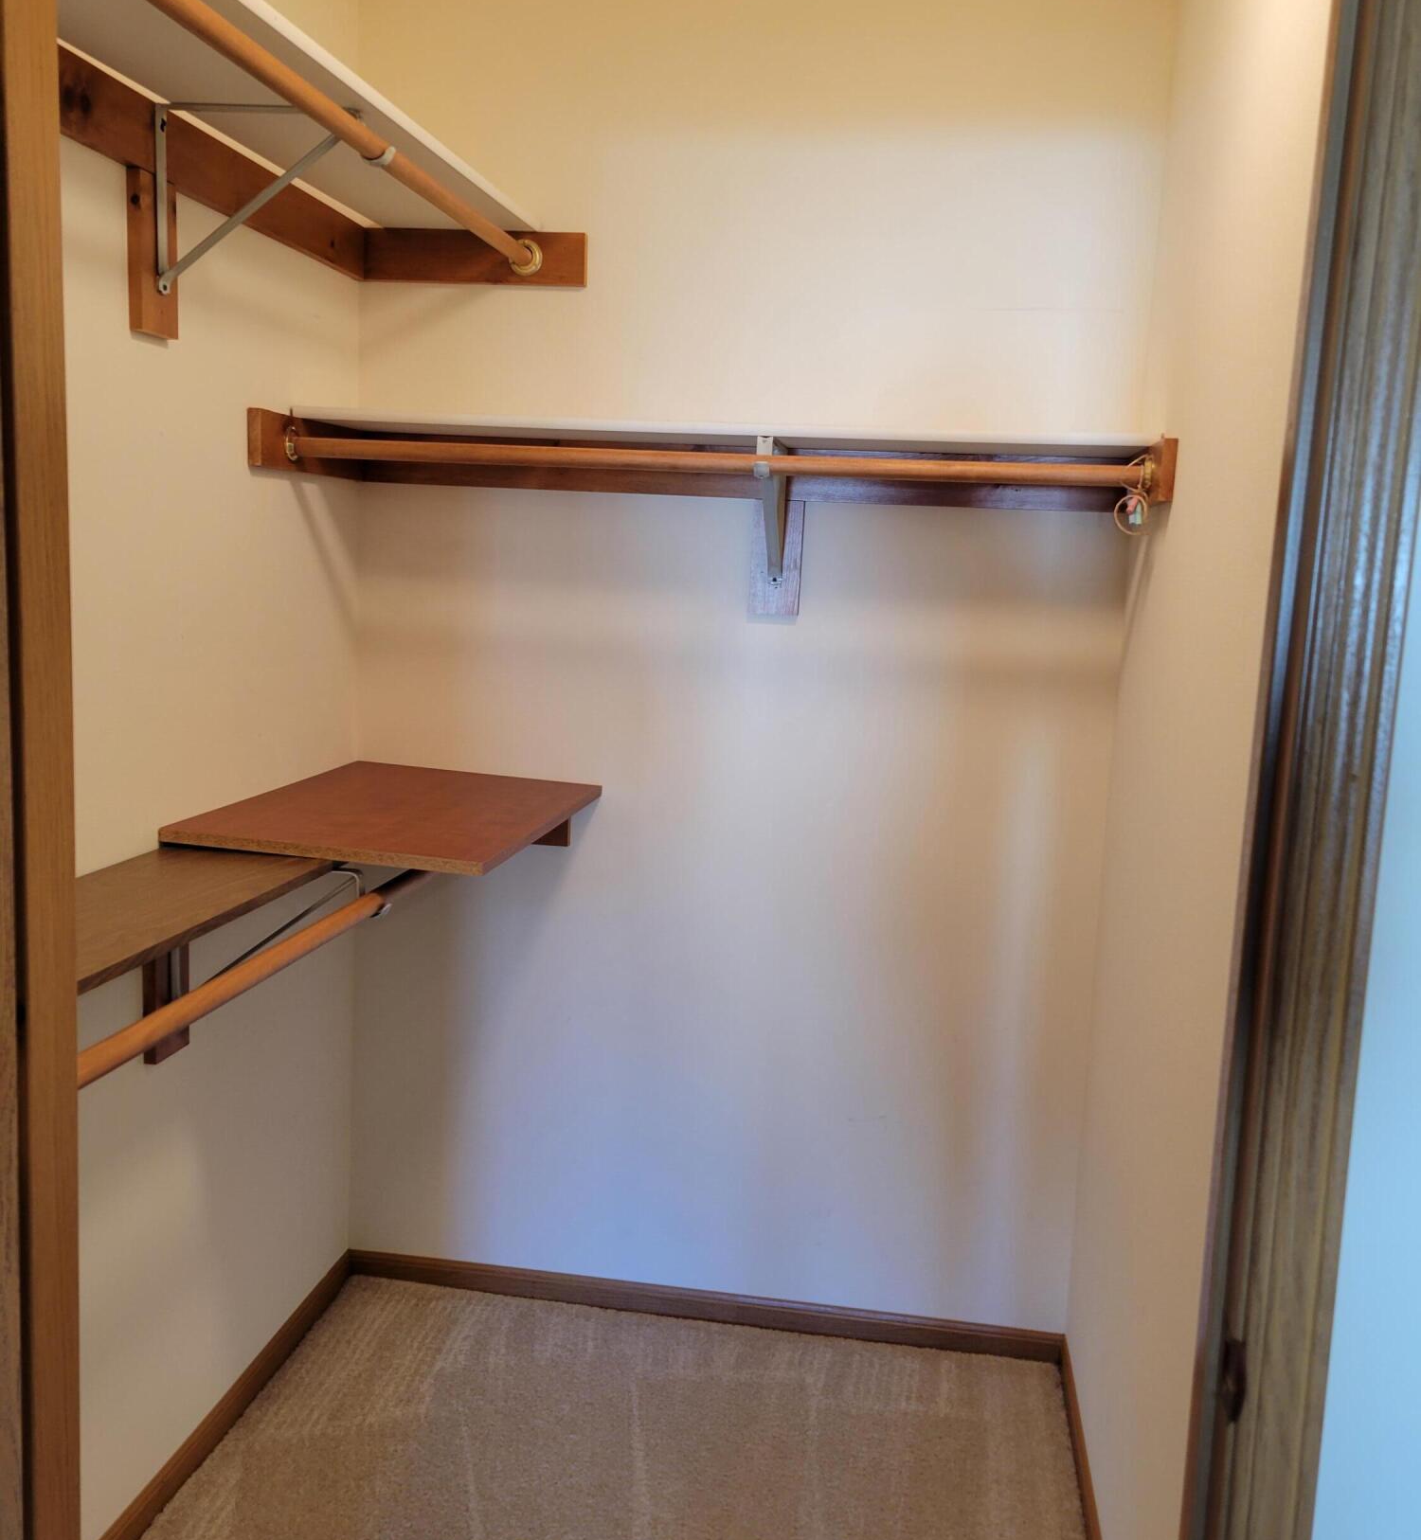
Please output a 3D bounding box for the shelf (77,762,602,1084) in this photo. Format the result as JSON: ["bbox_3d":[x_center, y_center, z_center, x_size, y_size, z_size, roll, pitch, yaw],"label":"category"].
[{"bbox_3d":[-0.561,0.277,1.908,0.495,0.333,1.596,4,8,8],"label":"shelf"}]

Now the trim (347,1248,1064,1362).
[{"bbox_3d":[-0.032,1.029,2.737,1.396,0.053,0.014,4,8,8],"label":"trim"}]

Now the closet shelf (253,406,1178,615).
[{"bbox_3d":[0.003,-0.409,2.334,1.396,0.307,0.404,4,8,8],"label":"closet shelf"}]

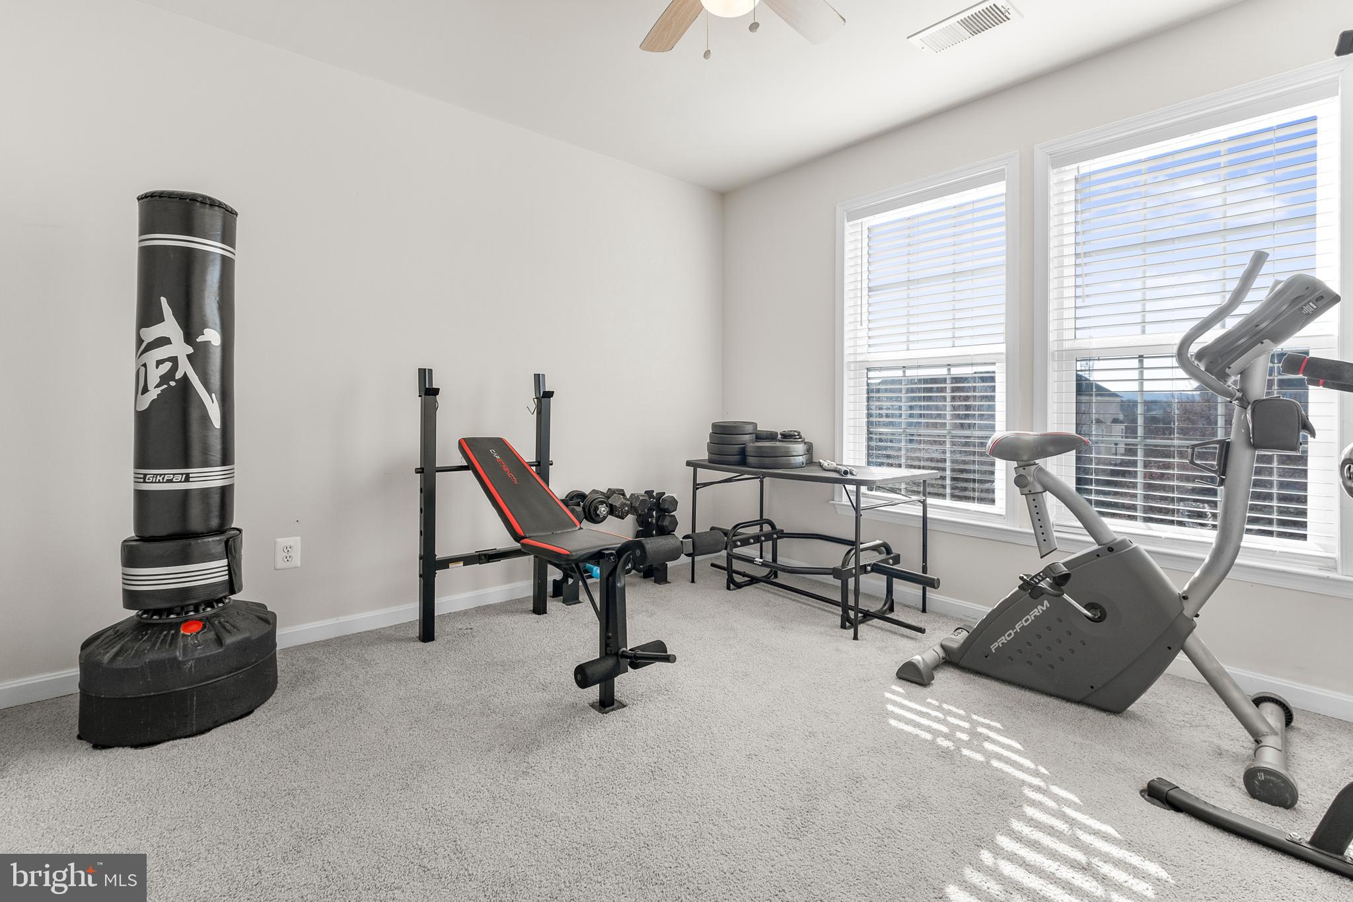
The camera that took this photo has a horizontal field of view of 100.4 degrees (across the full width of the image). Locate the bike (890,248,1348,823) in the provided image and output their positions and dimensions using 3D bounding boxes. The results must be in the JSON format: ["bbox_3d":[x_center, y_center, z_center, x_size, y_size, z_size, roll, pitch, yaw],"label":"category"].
[{"bbox_3d":[1.404,0.167,1.899,0.530,1.440,1.090,-3,4,-44],"label":"bike"}]

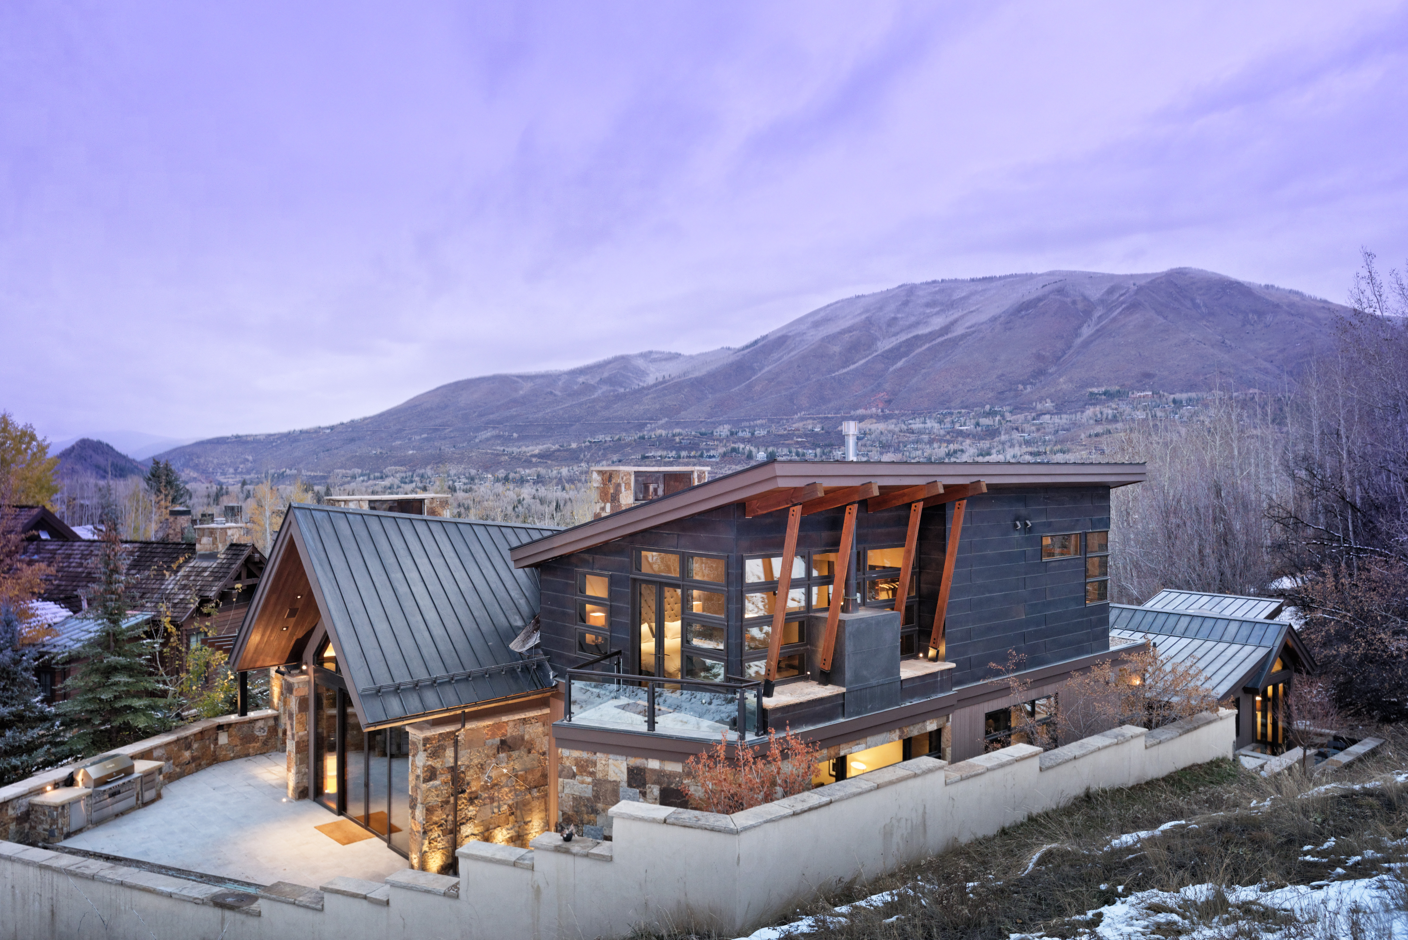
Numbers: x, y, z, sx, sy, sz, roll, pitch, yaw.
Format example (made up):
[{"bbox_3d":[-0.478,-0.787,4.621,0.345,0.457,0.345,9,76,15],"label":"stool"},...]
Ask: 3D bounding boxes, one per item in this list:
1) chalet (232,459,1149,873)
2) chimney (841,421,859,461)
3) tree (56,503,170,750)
[{"bbox_3d":[0.190,3.950,25.700,19.000,8.300,14.900,0,0,-42],"label":"chalet"},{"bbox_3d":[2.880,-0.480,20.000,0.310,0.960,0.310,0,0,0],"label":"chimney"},{"bbox_3d":[-16.000,4.500,27.600,3.200,7.000,3.200,0,0,0],"label":"tree"}]

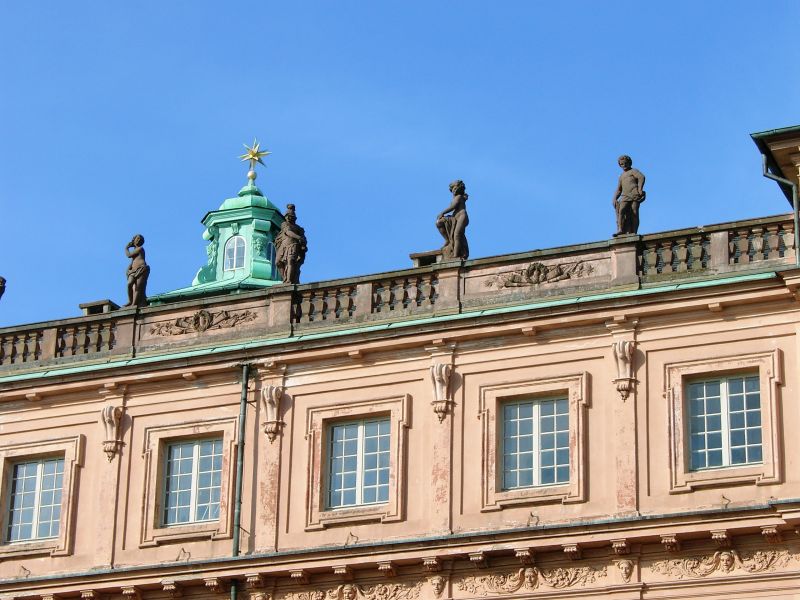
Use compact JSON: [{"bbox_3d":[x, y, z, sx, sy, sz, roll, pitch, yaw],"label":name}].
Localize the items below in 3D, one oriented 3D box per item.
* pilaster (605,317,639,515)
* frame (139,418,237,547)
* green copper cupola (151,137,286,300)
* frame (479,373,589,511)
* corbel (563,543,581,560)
[{"bbox_3d":[4.615,2.352,46.002,0.640,4.212,0.385,-8,-24,22],"label":"pilaster"},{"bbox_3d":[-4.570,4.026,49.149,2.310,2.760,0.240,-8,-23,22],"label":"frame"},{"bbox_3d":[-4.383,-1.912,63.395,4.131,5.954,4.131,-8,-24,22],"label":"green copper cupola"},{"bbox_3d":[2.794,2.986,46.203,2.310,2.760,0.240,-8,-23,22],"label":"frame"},{"bbox_3d":[3.486,5.051,44.975,0.332,0.251,0.425,-8,-24,22],"label":"corbel"}]

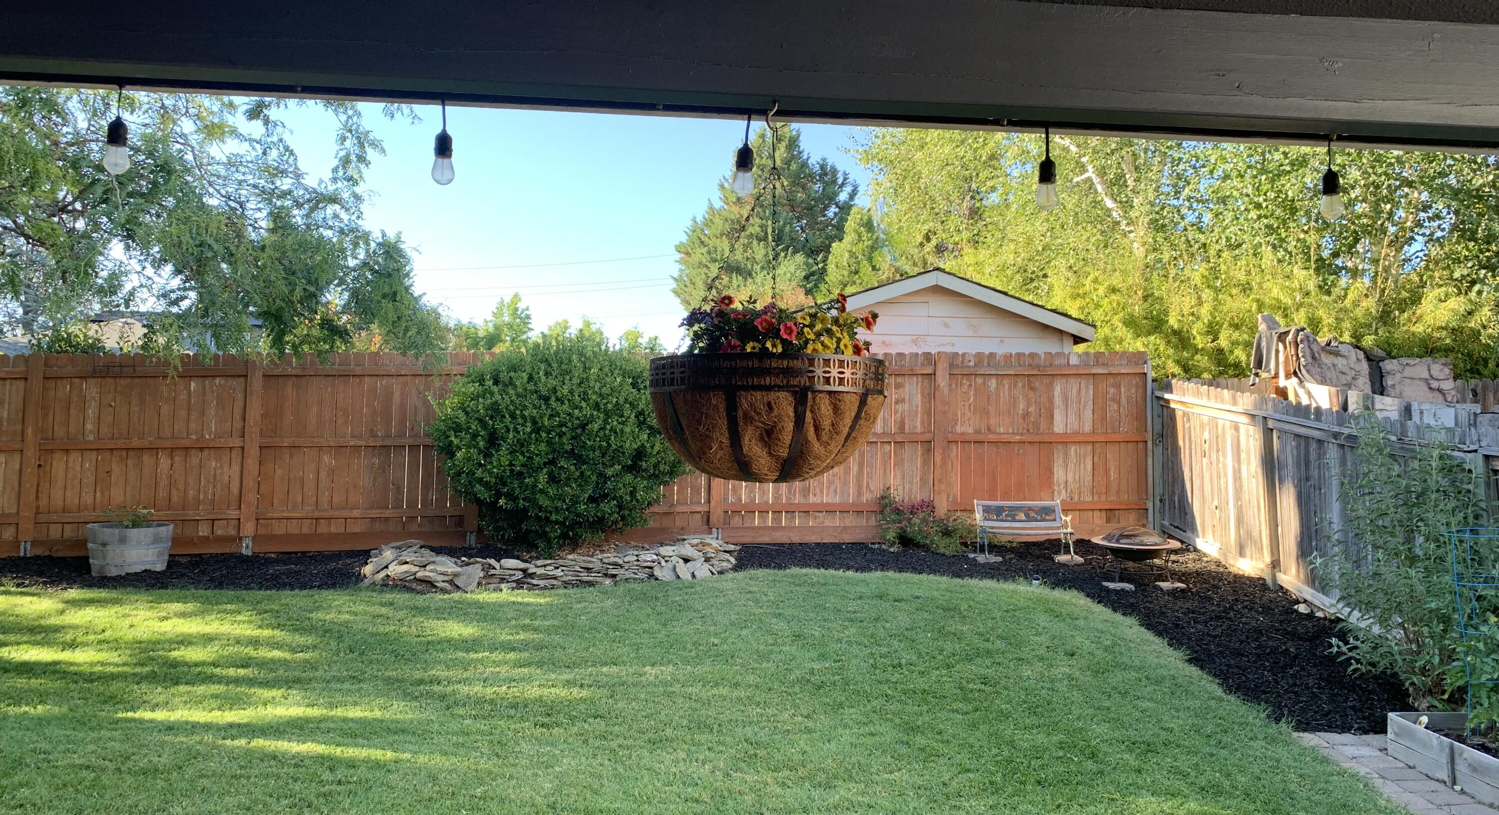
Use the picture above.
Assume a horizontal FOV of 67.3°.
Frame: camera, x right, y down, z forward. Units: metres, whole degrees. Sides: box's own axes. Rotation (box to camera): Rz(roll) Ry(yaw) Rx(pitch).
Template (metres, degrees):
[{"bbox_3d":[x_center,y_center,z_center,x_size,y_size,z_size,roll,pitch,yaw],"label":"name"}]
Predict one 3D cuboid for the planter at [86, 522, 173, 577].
[{"bbox_3d":[-5.475,1.263,9.950,0.680,0.430,0.680,1,-2,-5],"label":"planter"}]

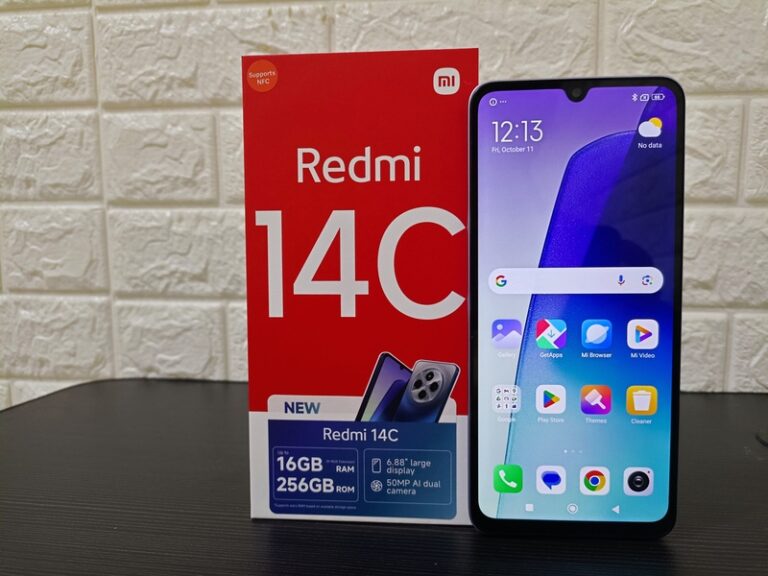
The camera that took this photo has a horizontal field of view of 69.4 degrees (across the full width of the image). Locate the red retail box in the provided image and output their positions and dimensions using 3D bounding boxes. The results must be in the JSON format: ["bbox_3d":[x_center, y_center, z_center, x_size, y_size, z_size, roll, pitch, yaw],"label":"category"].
[{"bbox_3d":[-0.008,0.000,0.242,0.091,0.184,0.048,0,4,5],"label":"red retail box"}]

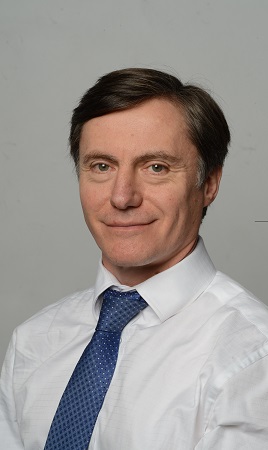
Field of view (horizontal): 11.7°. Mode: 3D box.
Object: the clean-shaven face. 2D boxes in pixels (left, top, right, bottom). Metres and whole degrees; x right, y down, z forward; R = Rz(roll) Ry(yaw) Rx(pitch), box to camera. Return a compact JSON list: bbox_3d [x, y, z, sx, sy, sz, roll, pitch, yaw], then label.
[{"bbox_3d":[0.018,-0.039,1.530,0.160,0.212,0.145,0,0,18],"label":"clean-shaven face"}]

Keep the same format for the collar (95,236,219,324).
[{"bbox_3d":[0.025,0.064,1.560,0.145,0.100,0.150,0,0,33],"label":"collar"}]

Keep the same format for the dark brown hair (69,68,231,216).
[{"bbox_3d":[0.019,-0.100,1.580,0.185,0.178,0.205,0,0,18],"label":"dark brown hair"}]

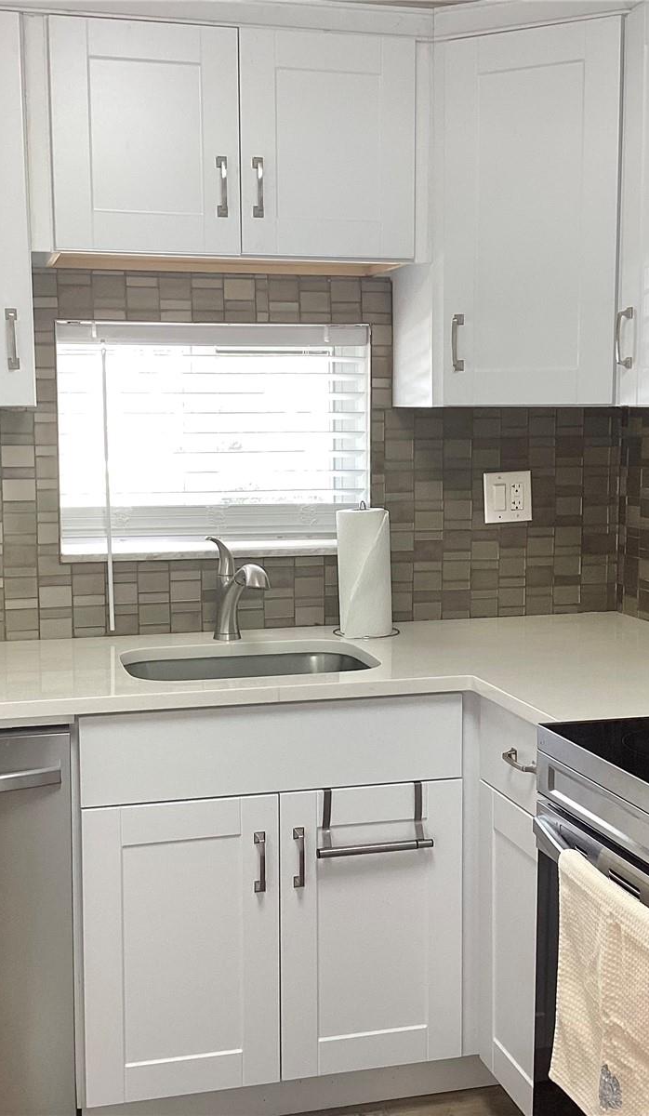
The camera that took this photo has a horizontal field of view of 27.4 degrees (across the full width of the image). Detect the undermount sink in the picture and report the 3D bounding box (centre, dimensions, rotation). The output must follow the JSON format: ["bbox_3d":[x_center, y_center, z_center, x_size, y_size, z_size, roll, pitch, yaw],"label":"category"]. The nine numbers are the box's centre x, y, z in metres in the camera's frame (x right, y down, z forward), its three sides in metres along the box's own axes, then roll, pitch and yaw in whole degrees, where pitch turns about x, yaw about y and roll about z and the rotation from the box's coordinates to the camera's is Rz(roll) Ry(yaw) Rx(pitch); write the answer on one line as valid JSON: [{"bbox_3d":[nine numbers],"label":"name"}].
[{"bbox_3d":[-0.158,0.313,2.798,0.535,0.205,0.395,-2,7,-15],"label":"undermount sink"}]

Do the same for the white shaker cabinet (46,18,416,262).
[{"bbox_3d":[-0.211,-0.855,2.851,0.757,0.457,0.325,-2,7,-15],"label":"white shaker cabinet"}]

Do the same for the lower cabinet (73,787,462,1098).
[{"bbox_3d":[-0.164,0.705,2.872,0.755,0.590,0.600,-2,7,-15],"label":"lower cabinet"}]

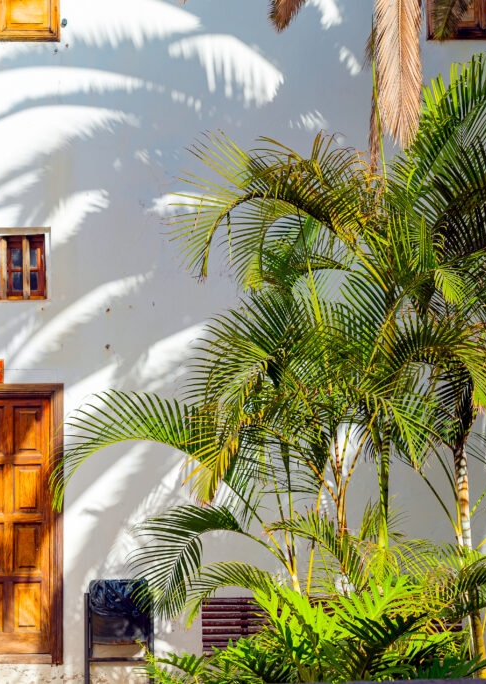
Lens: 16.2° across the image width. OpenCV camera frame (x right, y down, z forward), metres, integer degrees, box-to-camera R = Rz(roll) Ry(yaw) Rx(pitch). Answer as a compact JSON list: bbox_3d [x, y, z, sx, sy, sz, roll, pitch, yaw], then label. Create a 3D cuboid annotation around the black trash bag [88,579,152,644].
[{"bbox_3d":[-0.919,2.004,12.700,0.476,0.491,0.380,0,-2,0],"label":"black trash bag"}]

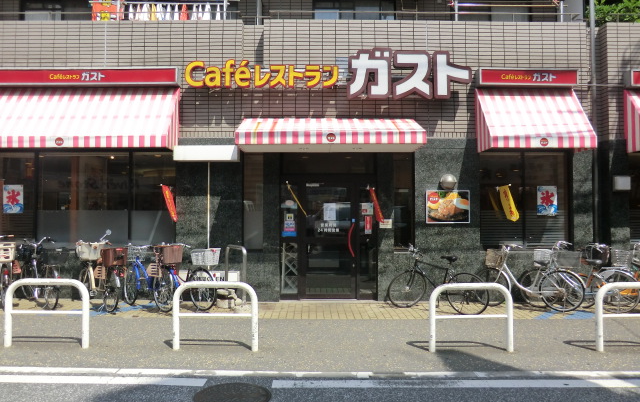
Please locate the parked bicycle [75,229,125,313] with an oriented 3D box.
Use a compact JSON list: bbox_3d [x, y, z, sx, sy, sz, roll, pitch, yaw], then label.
[{"bbox_3d":[-3.680,1.146,7.373,1.750,1.250,0.580,-1,-1,45],"label":"parked bicycle"}]

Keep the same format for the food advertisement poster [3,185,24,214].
[{"bbox_3d":[-5.519,-0.025,8.001,0.369,0.508,0.020,0,-1,0],"label":"food advertisement poster"}]

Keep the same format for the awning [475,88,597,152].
[{"bbox_3d":[3.683,-1.433,7.623,1.699,1.158,0.700,0,-1,0],"label":"awning"}]

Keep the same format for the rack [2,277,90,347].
[{"bbox_3d":[-3.228,1.328,5.250,1.000,0.825,0.078,0,-1,0],"label":"rack"}]

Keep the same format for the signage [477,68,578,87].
[{"bbox_3d":[3.657,-2.160,7.875,1.713,0.316,0.220,0,-1,0],"label":"signage"}]

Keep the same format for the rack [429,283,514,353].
[{"bbox_3d":[1.804,1.394,5.280,1.000,0.825,0.078,0,-1,0],"label":"rack"}]

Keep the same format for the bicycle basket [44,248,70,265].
[{"bbox_3d":[-4.365,0.919,7.380,0.290,0.270,0.370,-1,-2,41],"label":"bicycle basket"}]

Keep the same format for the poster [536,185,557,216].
[{"bbox_3d":[4.076,0.004,7.950,0.360,0.520,0.020,0,-1,0],"label":"poster"}]

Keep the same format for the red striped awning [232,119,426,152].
[{"bbox_3d":[0.181,-1.185,7.550,3.078,0.584,0.840,0,-1,0],"label":"red striped awning"}]

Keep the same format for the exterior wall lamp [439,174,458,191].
[{"bbox_3d":[2.275,-0.325,7.831,0.298,0.298,0.250,0,-1,0],"label":"exterior wall lamp"}]

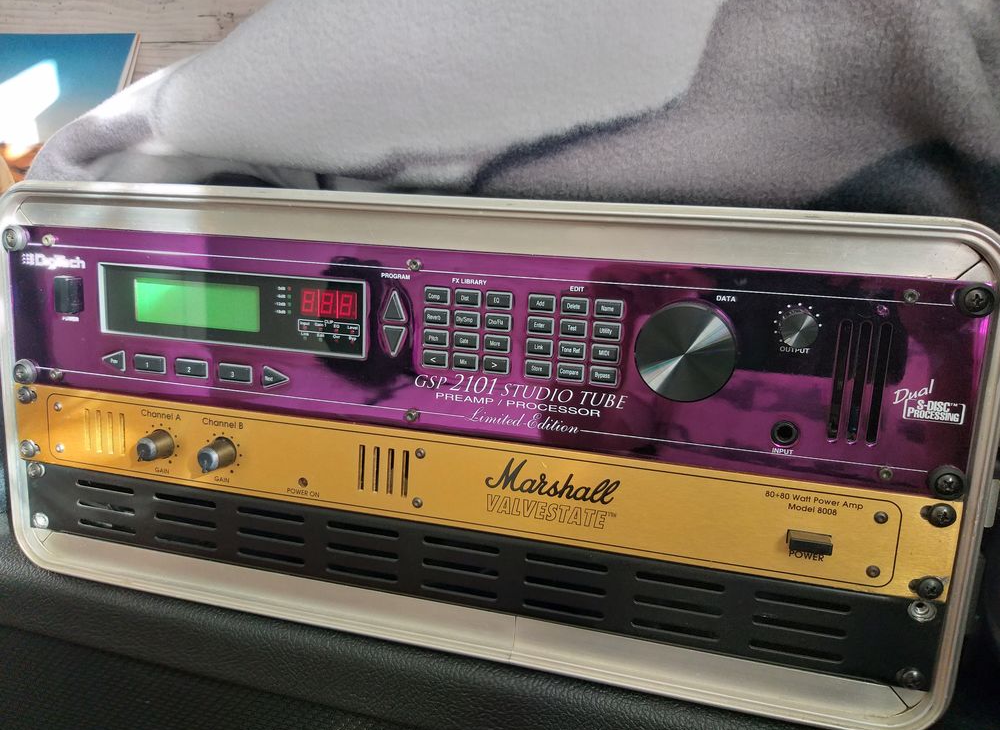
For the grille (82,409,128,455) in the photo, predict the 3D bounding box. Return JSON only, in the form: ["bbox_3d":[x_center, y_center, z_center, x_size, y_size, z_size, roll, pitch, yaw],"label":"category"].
[{"bbox_3d":[-0.219,0.037,0.419,0.026,0.024,0.003,5,9,16],"label":"grille"}]

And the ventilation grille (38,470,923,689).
[{"bbox_3d":[-0.048,0.097,0.383,0.483,0.044,0.007,5,9,16],"label":"ventilation grille"}]

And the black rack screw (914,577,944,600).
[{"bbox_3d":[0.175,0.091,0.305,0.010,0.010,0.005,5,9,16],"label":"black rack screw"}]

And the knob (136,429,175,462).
[{"bbox_3d":[-0.185,0.044,0.401,0.016,0.016,0.014,5,9,16],"label":"knob"}]

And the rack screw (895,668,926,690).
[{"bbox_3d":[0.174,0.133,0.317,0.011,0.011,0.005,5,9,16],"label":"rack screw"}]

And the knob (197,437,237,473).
[{"bbox_3d":[-0.148,0.048,0.390,0.016,0.016,0.014,5,9,16],"label":"knob"}]

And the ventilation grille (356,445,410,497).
[{"bbox_3d":[-0.057,0.052,0.372,0.027,0.024,0.003,5,9,16],"label":"ventilation grille"}]

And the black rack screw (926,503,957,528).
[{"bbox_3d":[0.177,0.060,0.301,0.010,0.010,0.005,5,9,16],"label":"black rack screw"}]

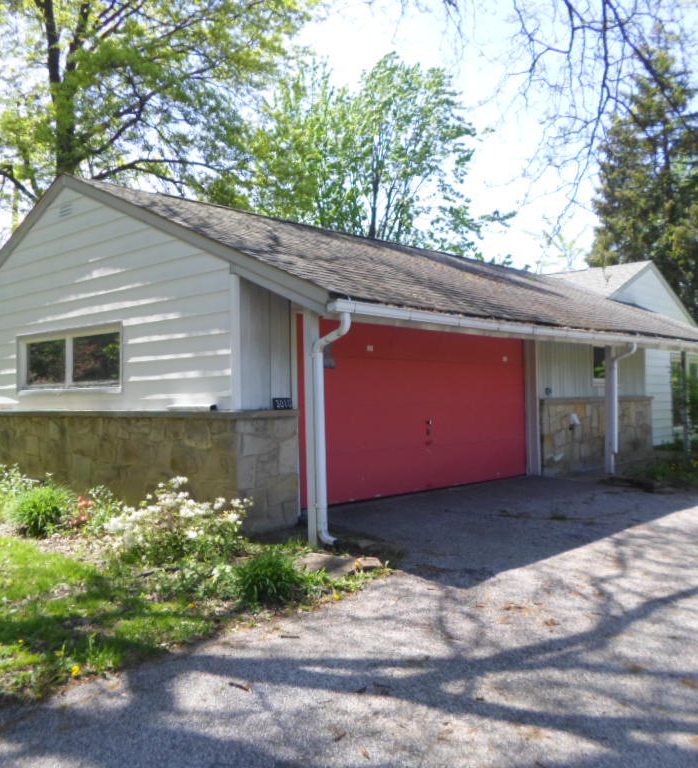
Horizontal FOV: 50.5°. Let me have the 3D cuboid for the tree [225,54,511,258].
[{"bbox_3d":[0.795,-4.808,24.862,9.500,12.670,9.000,-1,-1,2],"label":"tree"}]

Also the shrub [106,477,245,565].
[{"bbox_3d":[-1.426,1.063,6.094,1.150,0.580,1.000,-1,-1,-13],"label":"shrub"}]

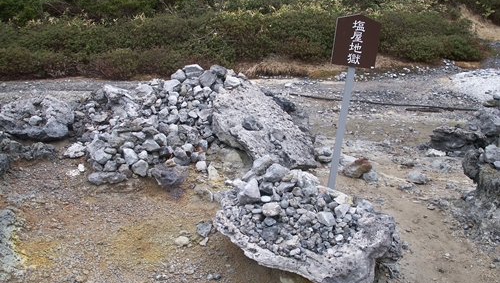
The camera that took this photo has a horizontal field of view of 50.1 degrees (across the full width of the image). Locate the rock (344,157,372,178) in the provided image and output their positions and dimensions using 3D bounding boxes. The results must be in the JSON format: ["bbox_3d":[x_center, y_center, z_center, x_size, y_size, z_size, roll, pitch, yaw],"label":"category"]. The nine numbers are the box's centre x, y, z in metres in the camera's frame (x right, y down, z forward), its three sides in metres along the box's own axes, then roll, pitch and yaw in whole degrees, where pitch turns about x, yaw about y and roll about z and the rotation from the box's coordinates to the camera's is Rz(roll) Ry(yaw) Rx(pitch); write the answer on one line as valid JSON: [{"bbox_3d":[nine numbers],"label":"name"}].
[{"bbox_3d":[1.072,0.262,5.280,0.280,0.180,0.200,0,12,0],"label":"rock"}]

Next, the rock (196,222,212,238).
[{"bbox_3d":[-0.326,0.638,3.850,0.110,0.090,0.100,0,12,0],"label":"rock"}]

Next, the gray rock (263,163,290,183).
[{"bbox_3d":[0.202,0.237,4.080,0.200,0.135,0.160,0,12,0],"label":"gray rock"}]

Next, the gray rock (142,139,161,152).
[{"bbox_3d":[-1.115,0.051,6.050,0.190,0.140,0.160,0,12,0],"label":"gray rock"}]

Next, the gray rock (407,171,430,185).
[{"bbox_3d":[1.626,0.349,5.150,0.210,0.100,0.165,0,12,0],"label":"gray rock"}]

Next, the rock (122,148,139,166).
[{"bbox_3d":[-1.294,0.174,5.800,0.165,0.175,0.150,0,12,0],"label":"rock"}]

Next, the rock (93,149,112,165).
[{"bbox_3d":[-1.513,0.154,5.500,0.190,0.150,0.170,0,12,0],"label":"rock"}]

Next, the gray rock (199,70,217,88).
[{"bbox_3d":[-0.538,-0.795,6.850,0.220,0.210,0.180,0,12,0],"label":"gray rock"}]

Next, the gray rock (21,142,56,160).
[{"bbox_3d":[-2.566,0.119,6.500,0.420,0.185,0.280,0,12,0],"label":"gray rock"}]

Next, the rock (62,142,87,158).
[{"bbox_3d":[-2.014,0.104,6.150,0.245,0.150,0.200,0,12,0],"label":"rock"}]

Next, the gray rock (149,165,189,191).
[{"bbox_3d":[-0.816,0.360,5.350,0.380,0.220,0.280,0,12,0],"label":"gray rock"}]

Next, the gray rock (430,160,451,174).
[{"bbox_3d":[2.103,0.287,5.900,0.210,0.130,0.170,0,12,0],"label":"gray rock"}]

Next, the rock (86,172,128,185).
[{"bbox_3d":[-1.472,0.381,5.500,0.390,0.115,0.180,0,12,0],"label":"rock"}]

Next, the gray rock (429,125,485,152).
[{"bbox_3d":[2.518,-0.030,6.500,0.610,0.270,0.420,0,12,0],"label":"gray rock"}]

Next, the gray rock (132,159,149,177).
[{"bbox_3d":[-1.089,0.263,5.300,0.165,0.155,0.140,0,12,0],"label":"gray rock"}]

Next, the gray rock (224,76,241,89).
[{"bbox_3d":[-0.216,-0.732,6.600,0.200,0.125,0.170,0,12,0],"label":"gray rock"}]

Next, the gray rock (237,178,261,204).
[{"bbox_3d":[-0.011,0.363,3.880,0.165,0.175,0.150,0,12,0],"label":"gray rock"}]

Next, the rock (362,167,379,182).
[{"bbox_3d":[1.167,0.322,5.220,0.175,0.135,0.160,0,12,0],"label":"rock"}]

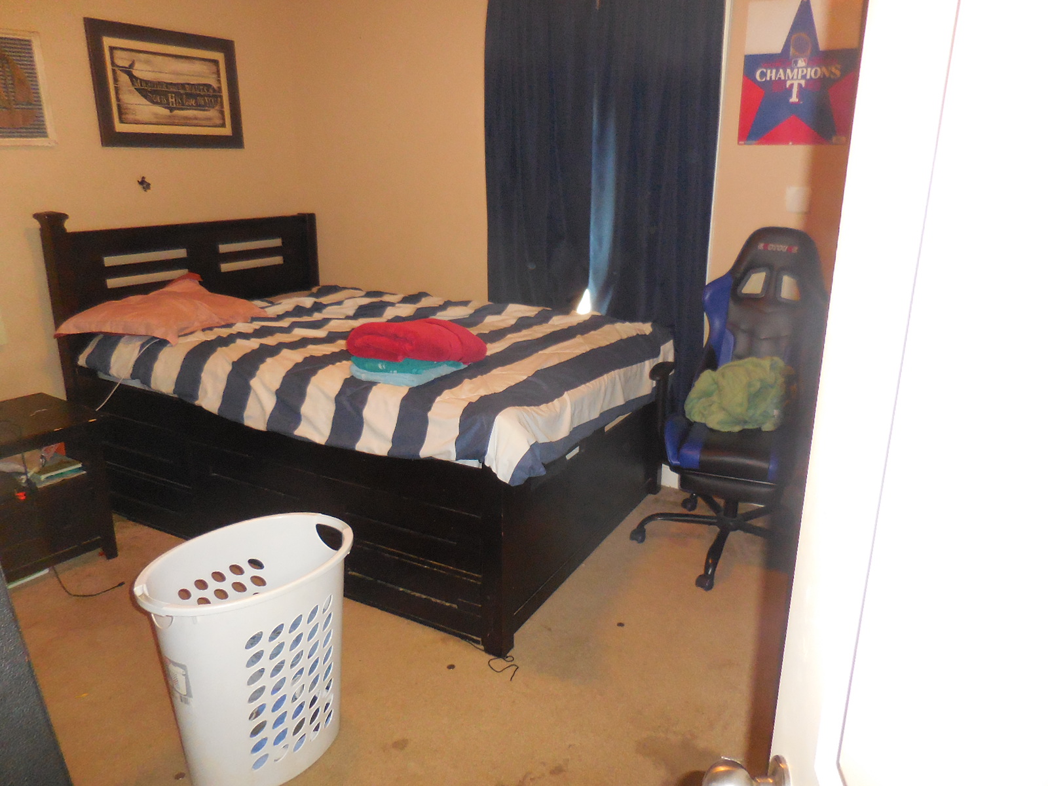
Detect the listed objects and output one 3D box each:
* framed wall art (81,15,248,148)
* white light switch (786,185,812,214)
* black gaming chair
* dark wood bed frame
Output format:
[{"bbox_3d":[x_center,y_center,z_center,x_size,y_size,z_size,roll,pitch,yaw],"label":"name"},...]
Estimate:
[{"bbox_3d":[-1.657,-1.421,3.554,0.025,0.507,0.771,10,19,28],"label":"framed wall art"},{"bbox_3d":[1.108,-0.778,3.047,0.104,0.114,0.010,10,19,28],"label":"white light switch"},{"bbox_3d":[0.818,0.033,2.880,0.690,1.255,0.720,10,20,29],"label":"black gaming chair"},{"bbox_3d":[-0.673,-0.127,3.305,2.216,1.282,1.455,10,19,28],"label":"dark wood bed frame"}]

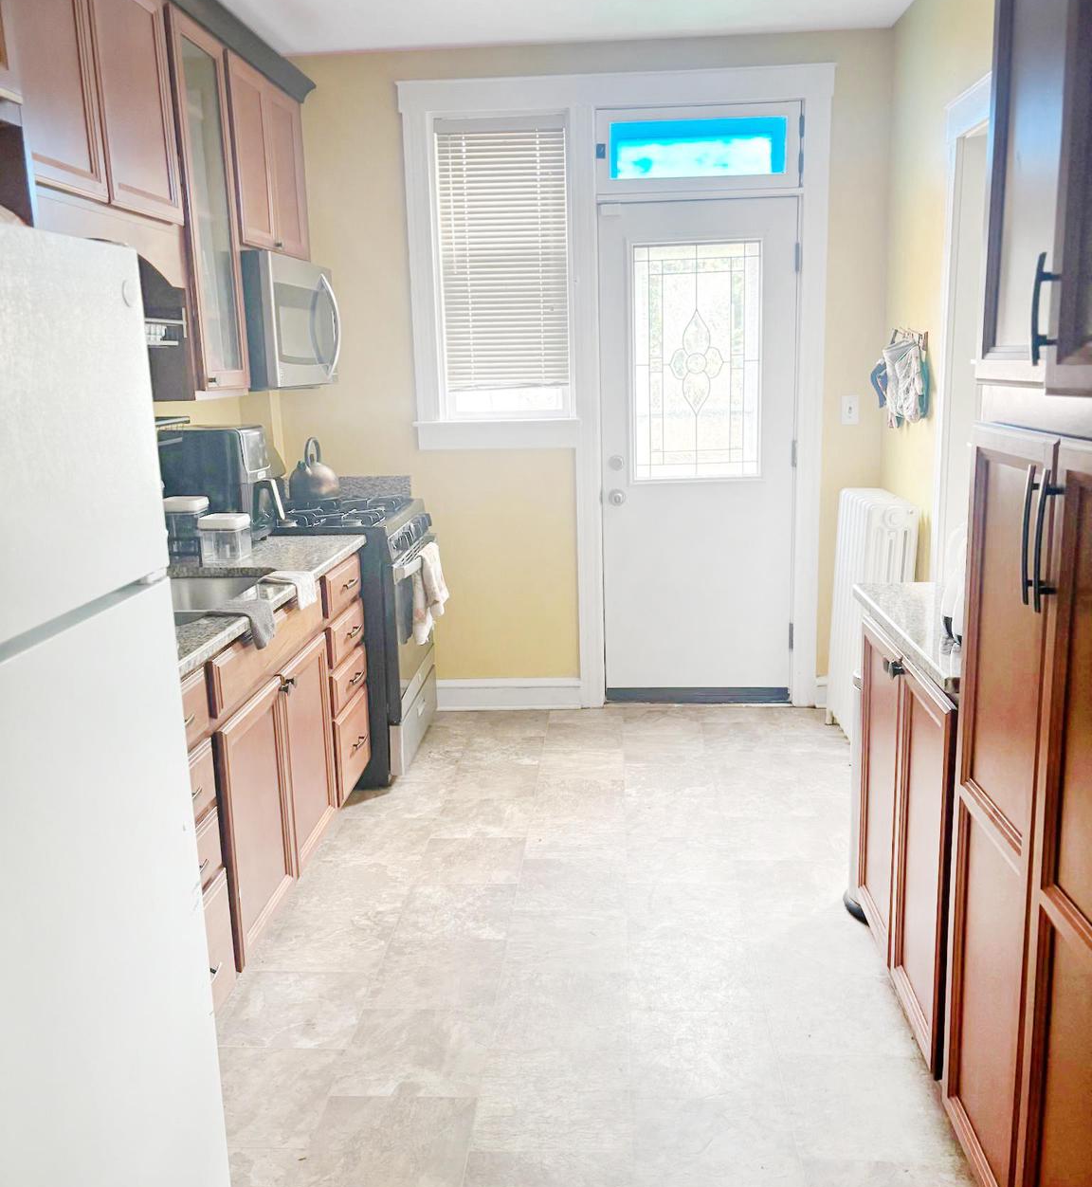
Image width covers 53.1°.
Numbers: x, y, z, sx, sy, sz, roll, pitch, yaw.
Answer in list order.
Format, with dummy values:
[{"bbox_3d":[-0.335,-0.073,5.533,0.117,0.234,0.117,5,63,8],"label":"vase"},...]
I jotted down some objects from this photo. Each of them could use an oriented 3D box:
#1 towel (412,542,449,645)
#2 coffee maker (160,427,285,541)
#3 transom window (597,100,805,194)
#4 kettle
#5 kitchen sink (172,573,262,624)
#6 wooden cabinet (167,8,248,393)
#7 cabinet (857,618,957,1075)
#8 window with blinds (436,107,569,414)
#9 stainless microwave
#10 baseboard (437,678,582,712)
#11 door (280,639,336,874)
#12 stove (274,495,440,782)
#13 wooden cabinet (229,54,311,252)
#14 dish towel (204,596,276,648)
[{"bbox_3d":[-0.425,0.004,4.114,0.100,0.355,0.300,-1,12,4],"label":"towel"},{"bbox_3d":[-1.043,-0.349,3.567,0.365,0.369,0.280,-1,12,4],"label":"coffee maker"},{"bbox_3d":[0.587,-1.707,4.217,0.782,0.320,0.045,-1,12,4],"label":"transom window"},{"bbox_3d":[-0.910,-0.472,4.270,0.195,0.240,0.200,-2,12,0],"label":"kettle"},{"bbox_3d":[-0.955,0.122,2.698,0.430,0.210,0.760,-1,12,4],"label":"kitchen sink"},{"bbox_3d":[-1.120,-1.096,3.172,0.320,1.040,0.425,-1,12,4],"label":"wooden cabinet"},{"bbox_3d":[0.984,0.508,2.409,0.432,0.845,0.760,-1,12,4],"label":"cabinet"},{"bbox_3d":[-0.159,-1.278,4.344,0.505,1.163,0.090,-1,12,4],"label":"window with blinds"},{"bbox_3d":[-1.014,-0.932,3.816,0.420,0.415,0.754,-1,12,4],"label":"stainless microwave"},{"bbox_3d":[-0.169,0.435,4.716,0.642,0.135,0.020,-1,12,4],"label":"baseboard"},{"bbox_3d":[-0.695,0.459,3.194,0.022,0.582,0.440,-1,12,4],"label":"door"},{"bbox_3d":[-0.802,0.148,4.181,0.685,0.955,0.760,-1,12,4],"label":"stove"},{"bbox_3d":[-1.088,-1.447,3.723,0.320,0.580,0.790,-1,12,4],"label":"wooden cabinet"},{"bbox_3d":[-0.707,0.077,2.519,0.150,0.102,0.180,-1,12,4],"label":"dish towel"}]

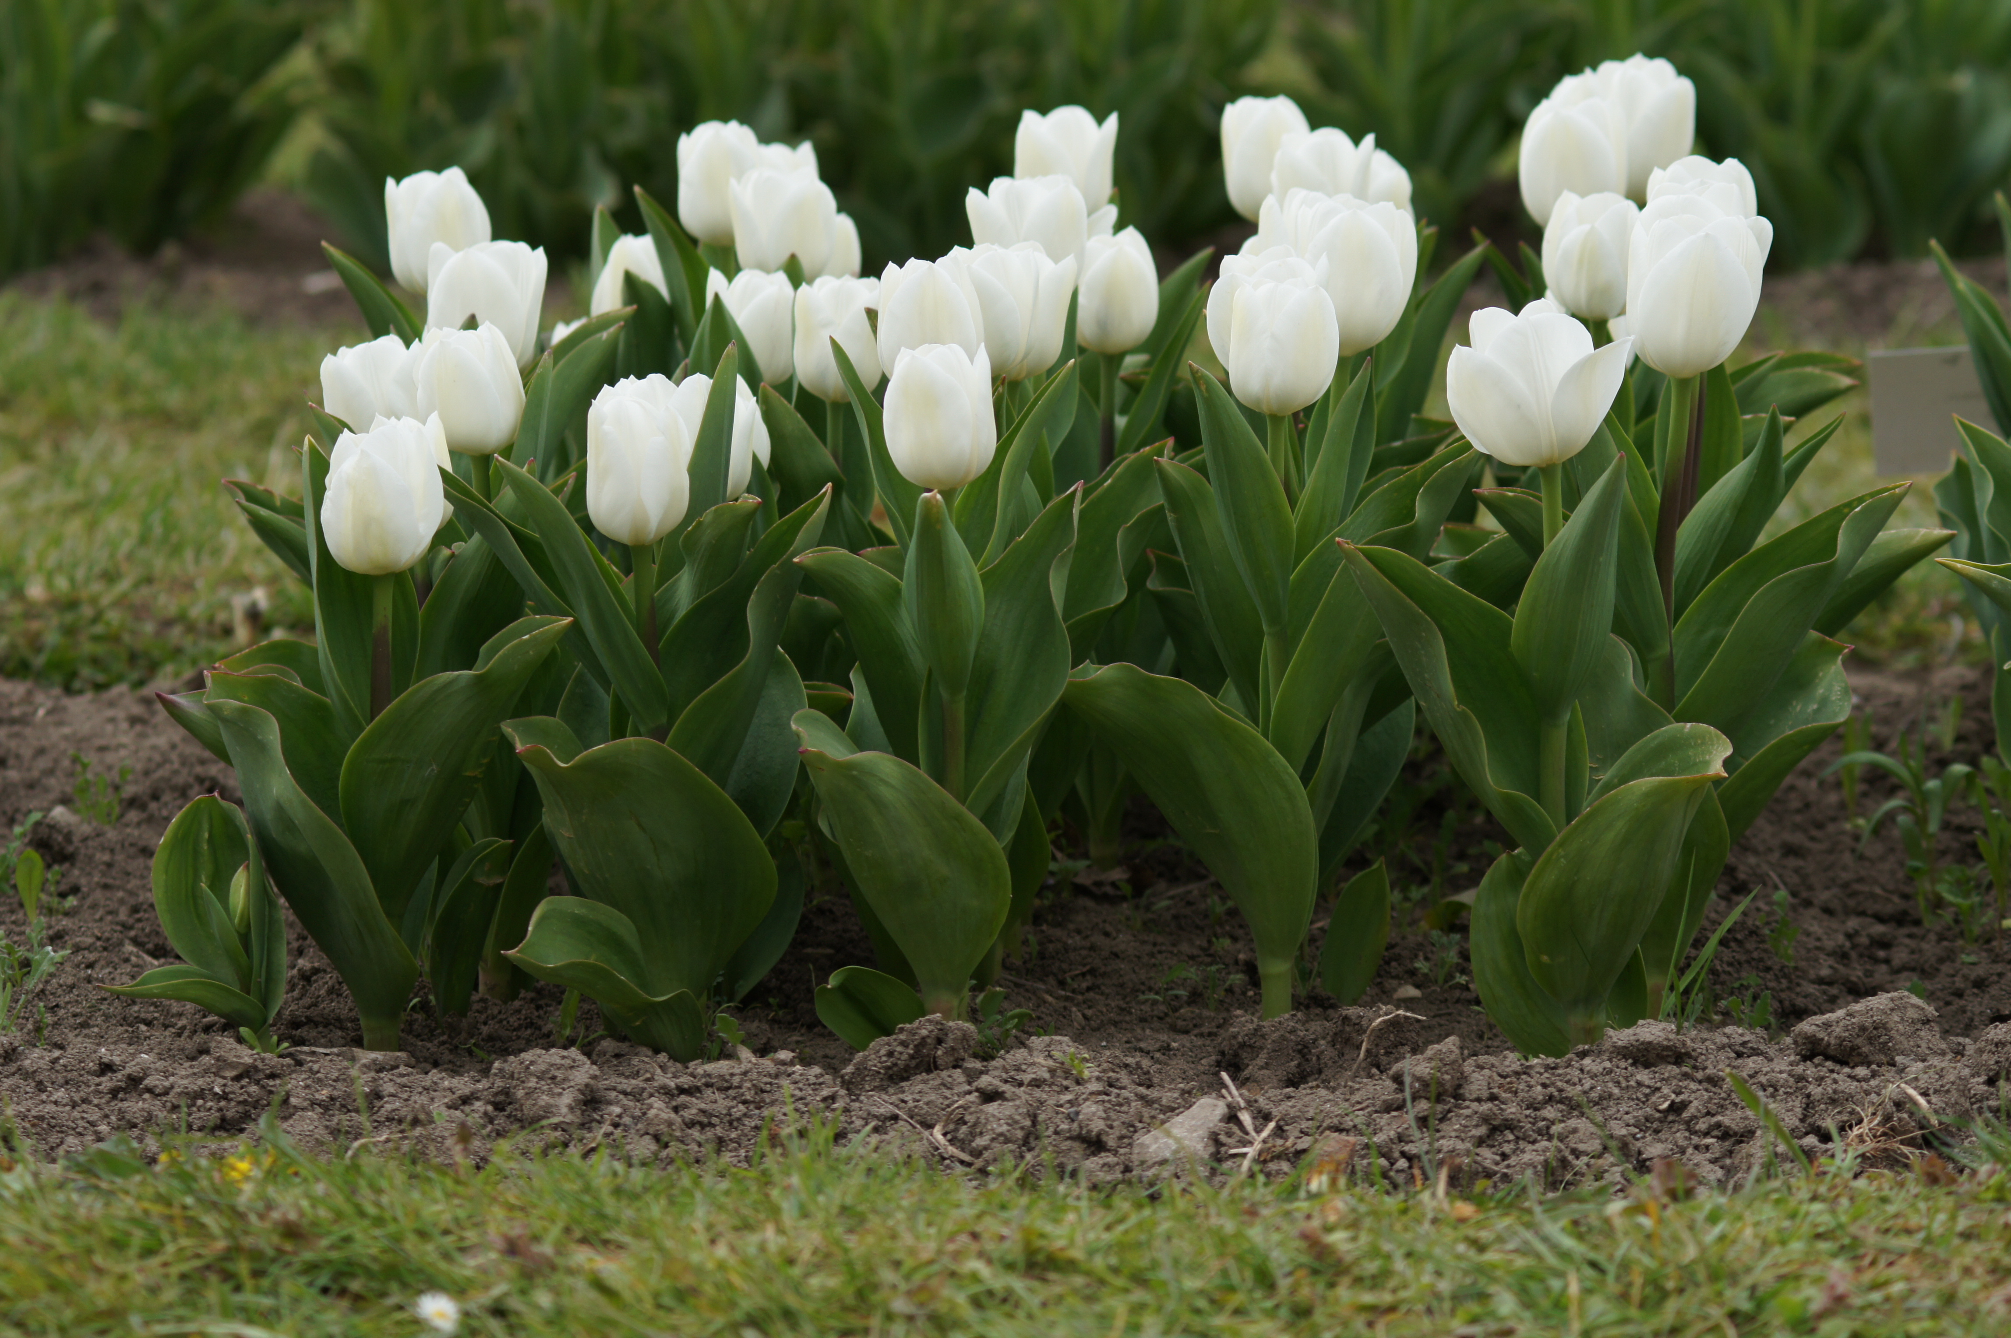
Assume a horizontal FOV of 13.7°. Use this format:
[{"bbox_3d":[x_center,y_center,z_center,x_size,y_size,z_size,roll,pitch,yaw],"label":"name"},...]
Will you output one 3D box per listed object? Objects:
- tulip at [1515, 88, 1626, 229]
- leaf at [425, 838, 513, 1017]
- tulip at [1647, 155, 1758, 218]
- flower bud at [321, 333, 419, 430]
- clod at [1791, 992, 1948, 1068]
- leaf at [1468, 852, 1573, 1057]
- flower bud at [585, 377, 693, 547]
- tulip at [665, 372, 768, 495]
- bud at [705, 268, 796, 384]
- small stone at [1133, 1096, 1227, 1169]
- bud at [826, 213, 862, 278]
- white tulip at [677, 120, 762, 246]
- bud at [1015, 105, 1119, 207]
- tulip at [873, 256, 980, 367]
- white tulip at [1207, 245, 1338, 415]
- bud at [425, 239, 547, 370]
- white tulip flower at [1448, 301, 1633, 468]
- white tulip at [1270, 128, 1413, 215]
[{"bbox_3d":[0.285,-0.257,4.203,0.055,0.072,0.055,0,13,0],"label":"tulip"},{"bbox_3d":[-0.263,0.127,4.110,0.037,0.088,0.030,12,11,-2],"label":"leaf"},{"bbox_3d":[0.336,-0.213,4.050,0.054,0.070,0.054,0,16,0],"label":"tulip"},{"bbox_3d":[-0.335,-0.146,4.450,0.058,0.067,0.058,0,12,0],"label":"flower bud"},{"bbox_3d":[0.411,0.171,3.980,0.074,0.032,0.055,0,16,0],"label":"clod"},{"bbox_3d":[0.246,0.135,3.960,0.053,0.100,0.040,0,16,0],"label":"leaf"},{"bbox_3d":[-0.163,-0.093,3.720,0.047,0.075,0.045,0,12,0],"label":"flower bud"},{"bbox_3d":[-0.137,-0.109,3.970,0.052,0.066,0.052,0,16,0],"label":"tulip"},{"bbox_3d":[-0.139,-0.185,4.520,0.051,0.061,0.050,0,10,0],"label":"bud"},{"bbox_3d":[0.077,0.206,3.729,0.042,0.028,0.032,0,13,0],"label":"small stone"},{"bbox_3d":[-0.091,-0.206,4.250,0.037,0.054,0.036,0,12,0],"label":"bud"},{"bbox_3d":[-0.170,-0.290,5.000,0.053,0.073,0.054,0,10,0],"label":"white tulip"},{"bbox_3d":[0.032,-0.258,4.330,0.054,0.069,0.054,0,16,0],"label":"bud"},{"bbox_3d":[-0.040,-0.184,4.450,0.058,0.068,0.056,0,10,0],"label":"tulip"},{"bbox_3d":[0.129,-0.164,4.050,0.062,0.079,0.062,0,12,0],"label":"white tulip"},{"bbox_3d":[-0.262,-0.182,4.220,0.062,0.068,0.058,0,16,0],"label":"bud"},{"bbox_3d":[0.267,-0.142,4.180,0.094,0.079,0.085,0,10,0],"label":"white tulip flower"},{"bbox_3d":[0.193,-0.280,4.920,0.076,0.072,0.065,0,10,0],"label":"white tulip"}]

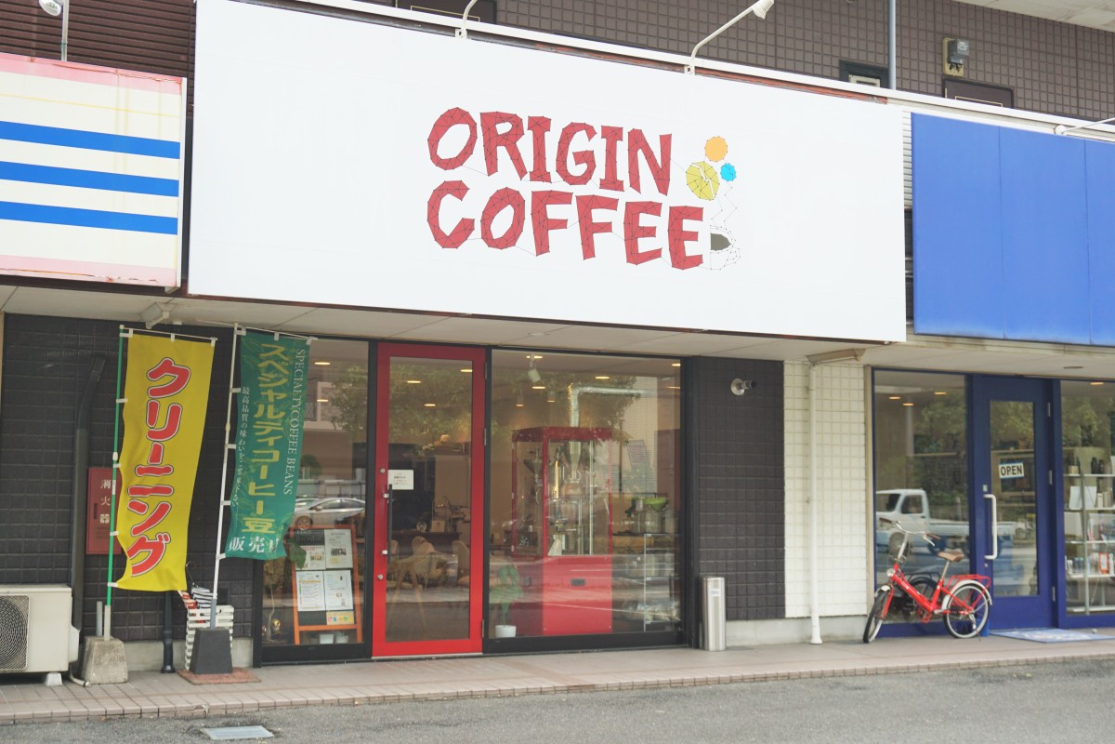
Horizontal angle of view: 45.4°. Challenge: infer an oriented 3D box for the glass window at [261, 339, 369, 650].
[{"bbox_3d":[-1.825,0.903,10.070,0.792,2.303,0.060,3,-6,-24],"label":"glass window"}]

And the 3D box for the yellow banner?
[{"bbox_3d":[-2.738,0.624,9.213,0.587,1.770,0.120,6,-7,-24],"label":"yellow banner"}]

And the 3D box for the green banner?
[{"bbox_3d":[-2.094,0.535,9.588,0.502,1.618,0.100,6,-7,-24],"label":"green banner"}]

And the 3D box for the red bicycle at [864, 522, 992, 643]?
[{"bbox_3d":[3.315,1.830,11.807,1.450,1.080,0.520,3,-6,-24],"label":"red bicycle"}]

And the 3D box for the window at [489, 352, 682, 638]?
[{"bbox_3d":[0.261,1.010,11.016,1.774,2.324,0.060,3,-6,-24],"label":"window"}]

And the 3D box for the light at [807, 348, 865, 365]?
[{"bbox_3d":[2.314,-0.106,11.116,0.130,0.105,0.660,3,-6,-24],"label":"light"}]

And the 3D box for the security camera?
[{"bbox_3d":[1.617,0.126,11.457,0.140,0.145,0.200,4,-6,-32],"label":"security camera"}]

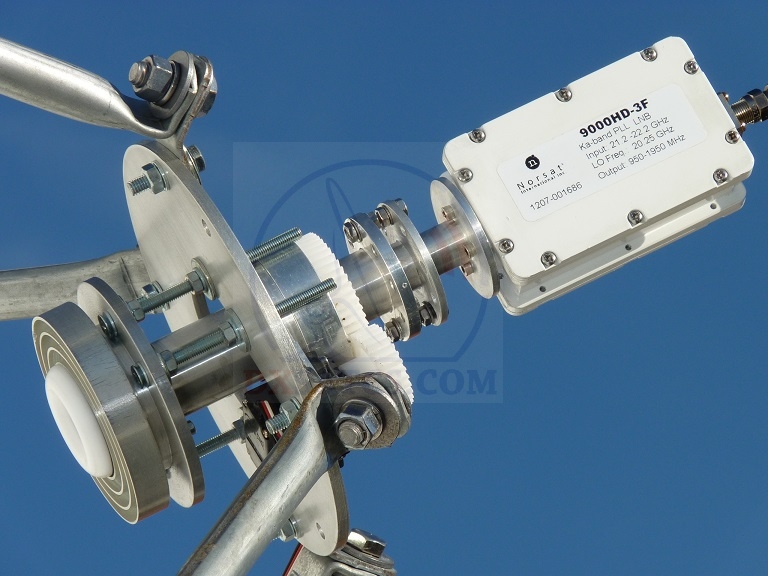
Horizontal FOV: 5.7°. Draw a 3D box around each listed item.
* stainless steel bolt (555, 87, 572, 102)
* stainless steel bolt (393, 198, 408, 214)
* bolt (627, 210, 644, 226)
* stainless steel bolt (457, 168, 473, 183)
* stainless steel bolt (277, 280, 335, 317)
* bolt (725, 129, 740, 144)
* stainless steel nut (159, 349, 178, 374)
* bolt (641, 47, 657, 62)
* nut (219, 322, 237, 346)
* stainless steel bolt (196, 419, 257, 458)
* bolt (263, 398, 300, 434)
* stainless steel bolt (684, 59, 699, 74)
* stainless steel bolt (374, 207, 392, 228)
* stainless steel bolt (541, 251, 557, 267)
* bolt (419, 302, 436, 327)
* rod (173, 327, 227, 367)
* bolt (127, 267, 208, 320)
[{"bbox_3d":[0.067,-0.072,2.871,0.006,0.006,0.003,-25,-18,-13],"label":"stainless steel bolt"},{"bbox_3d":[0.006,-0.029,2.768,0.004,0.007,0.007,-25,0,-15],"label":"stainless steel bolt"},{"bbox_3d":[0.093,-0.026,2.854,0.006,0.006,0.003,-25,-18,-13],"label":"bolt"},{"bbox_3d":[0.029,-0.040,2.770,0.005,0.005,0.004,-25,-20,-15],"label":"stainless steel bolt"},{"bbox_3d":[-0.027,0.003,2.730,0.022,0.004,0.004,-25,0,-15],"label":"stainless steel bolt"},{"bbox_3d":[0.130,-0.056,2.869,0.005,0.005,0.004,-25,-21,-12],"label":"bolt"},{"bbox_3d":[-0.079,0.027,2.811,0.004,0.009,0.009,-25,0,-12],"label":"stainless steel nut"},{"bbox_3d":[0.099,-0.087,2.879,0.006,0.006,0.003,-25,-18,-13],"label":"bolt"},{"bbox_3d":[-0.055,0.016,2.722,0.004,0.008,0.008,-25,0,-15],"label":"nut"},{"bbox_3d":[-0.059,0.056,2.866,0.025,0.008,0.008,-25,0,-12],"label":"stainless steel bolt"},{"bbox_3d":[-0.035,0.046,2.700,0.013,0.010,0.010,-25,0,-15],"label":"bolt"},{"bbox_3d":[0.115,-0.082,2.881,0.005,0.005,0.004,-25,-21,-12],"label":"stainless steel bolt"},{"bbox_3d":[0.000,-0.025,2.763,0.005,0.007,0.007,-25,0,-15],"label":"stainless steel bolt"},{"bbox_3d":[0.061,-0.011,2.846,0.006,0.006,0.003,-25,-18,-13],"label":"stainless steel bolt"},{"bbox_3d":[0.016,0.009,2.763,0.005,0.007,0.007,-25,0,-15],"label":"bolt"},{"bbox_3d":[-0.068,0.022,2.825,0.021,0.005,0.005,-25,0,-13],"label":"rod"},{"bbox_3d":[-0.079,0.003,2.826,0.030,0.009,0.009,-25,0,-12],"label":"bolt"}]

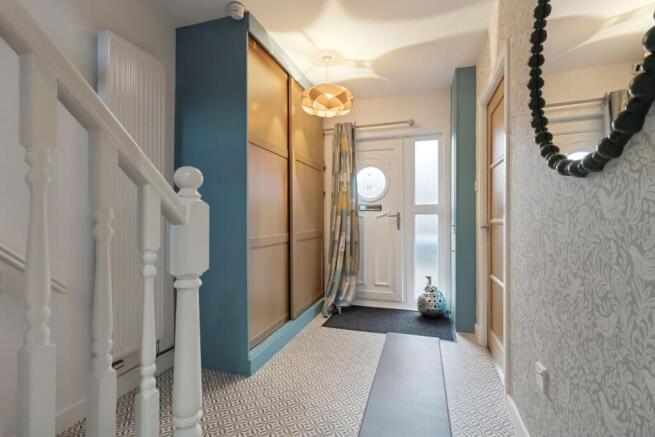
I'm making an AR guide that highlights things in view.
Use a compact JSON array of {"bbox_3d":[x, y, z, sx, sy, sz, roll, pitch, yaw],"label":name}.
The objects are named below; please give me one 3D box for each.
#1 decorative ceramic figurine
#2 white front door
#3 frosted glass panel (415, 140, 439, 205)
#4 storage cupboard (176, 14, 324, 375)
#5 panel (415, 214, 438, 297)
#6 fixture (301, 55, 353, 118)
[{"bbox_3d":[1.132,0.840,3.140,0.320,0.420,0.320,0,0,17],"label":"decorative ceramic figurine"},{"bbox_3d":[0.535,0.020,3.575,0.760,1.950,0.060,0,0,17],"label":"white front door"},{"bbox_3d":[1.158,-0.530,3.385,0.260,0.750,0.030,0,0,17],"label":"frosted glass panel"},{"bbox_3d":[-0.582,-0.163,2.775,0.617,2.445,1.540,0,0,18],"label":"storage cupboard"},{"bbox_3d":[1.158,0.435,3.385,0.260,0.960,0.030,0,0,17],"label":"panel"},{"bbox_3d":[-0.003,-1.148,2.500,0.440,0.475,0.440,0,0,0],"label":"fixture"}]

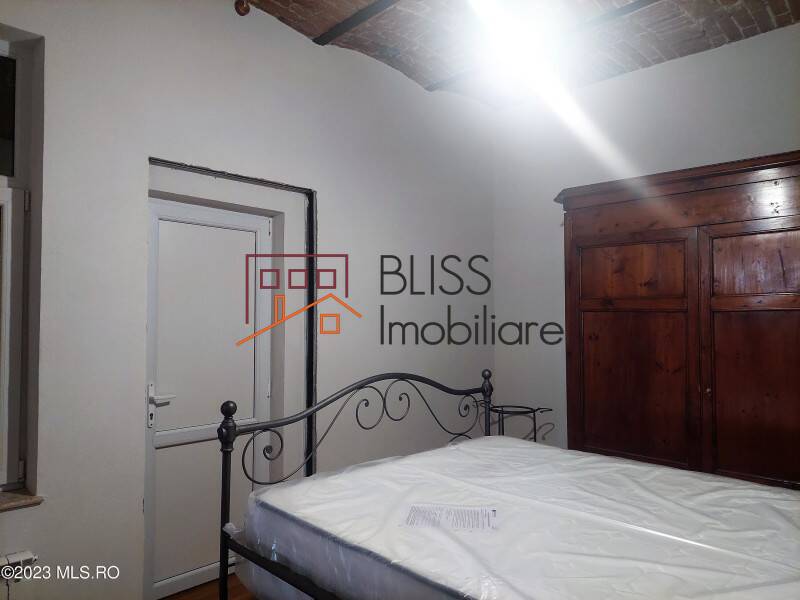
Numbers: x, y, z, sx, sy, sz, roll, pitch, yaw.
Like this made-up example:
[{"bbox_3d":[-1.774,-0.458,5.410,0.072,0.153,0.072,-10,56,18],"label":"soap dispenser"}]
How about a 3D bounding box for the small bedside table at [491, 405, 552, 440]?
[{"bbox_3d":[0.833,1.187,4.034,0.430,0.775,0.430,2,-2,-44],"label":"small bedside table"}]

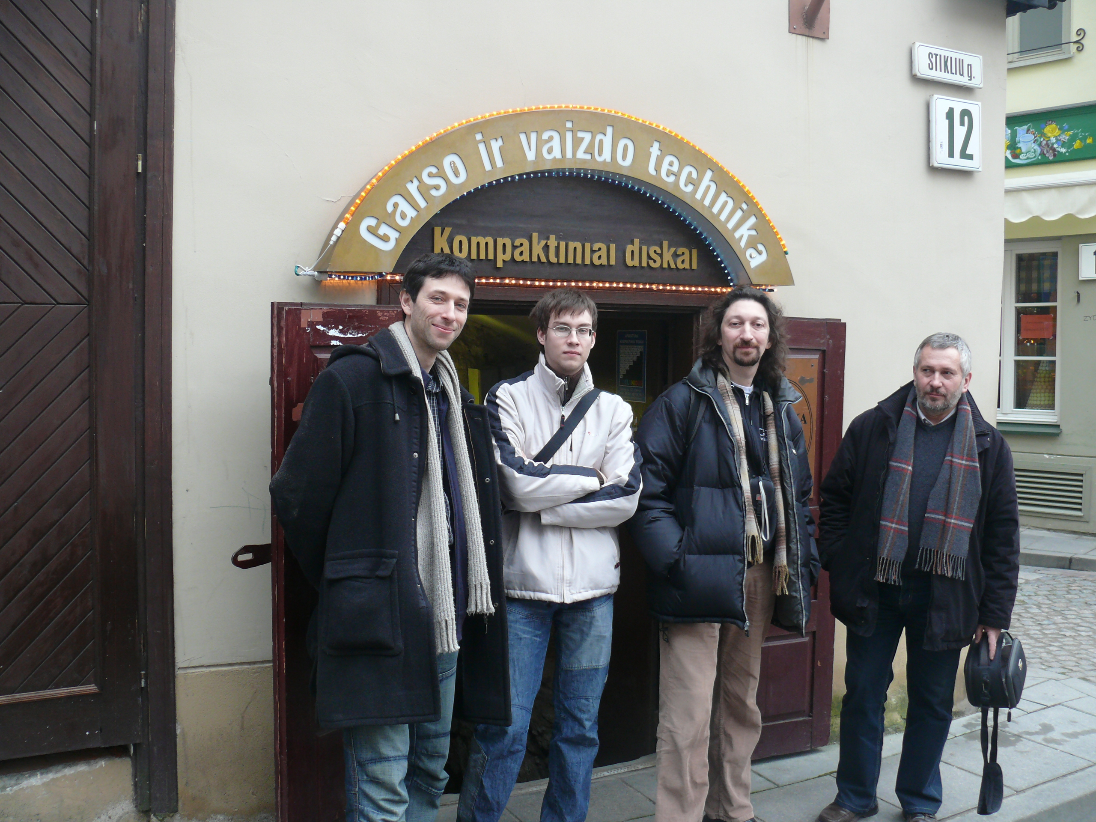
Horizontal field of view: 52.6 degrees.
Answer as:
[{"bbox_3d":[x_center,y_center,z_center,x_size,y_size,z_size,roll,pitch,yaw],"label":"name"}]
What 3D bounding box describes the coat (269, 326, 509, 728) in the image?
[{"bbox_3d":[-0.403,0.268,2.833,0.600,0.970,0.430,-2,4,-35],"label":"coat"}]

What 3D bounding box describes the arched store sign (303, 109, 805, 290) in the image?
[{"bbox_3d":[0.099,-0.732,3.816,1.800,0.576,0.150,-1,4,-27],"label":"arched store sign"}]

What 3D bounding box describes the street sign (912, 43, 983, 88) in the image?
[{"bbox_3d":[1.682,-1.451,4.667,0.394,0.135,0.030,-1,4,-28],"label":"street sign"}]

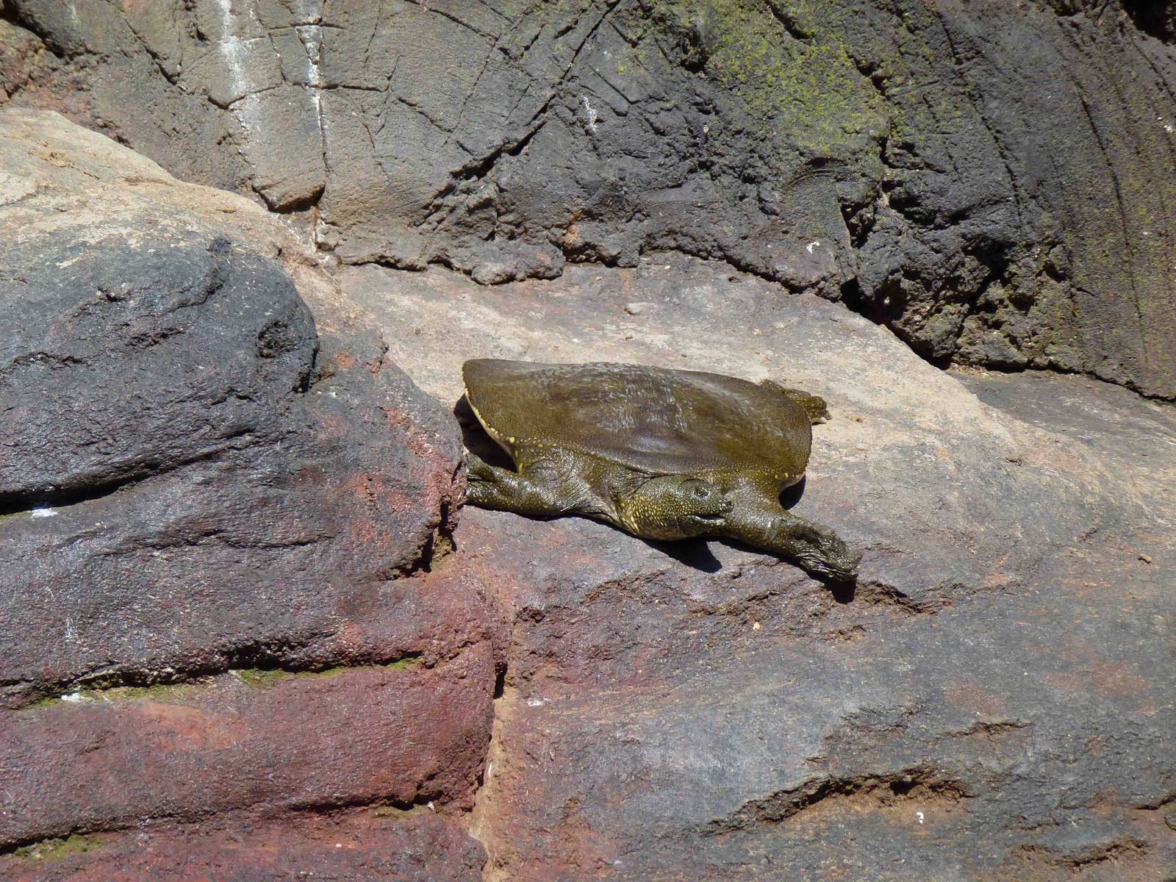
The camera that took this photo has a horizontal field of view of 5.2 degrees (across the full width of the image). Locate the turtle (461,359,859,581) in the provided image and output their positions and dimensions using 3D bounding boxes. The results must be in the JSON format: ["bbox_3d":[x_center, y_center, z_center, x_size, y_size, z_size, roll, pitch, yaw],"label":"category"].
[{"bbox_3d":[0.063,-0.020,13.500,0.433,0.103,0.461,6,22,-9],"label":"turtle"}]

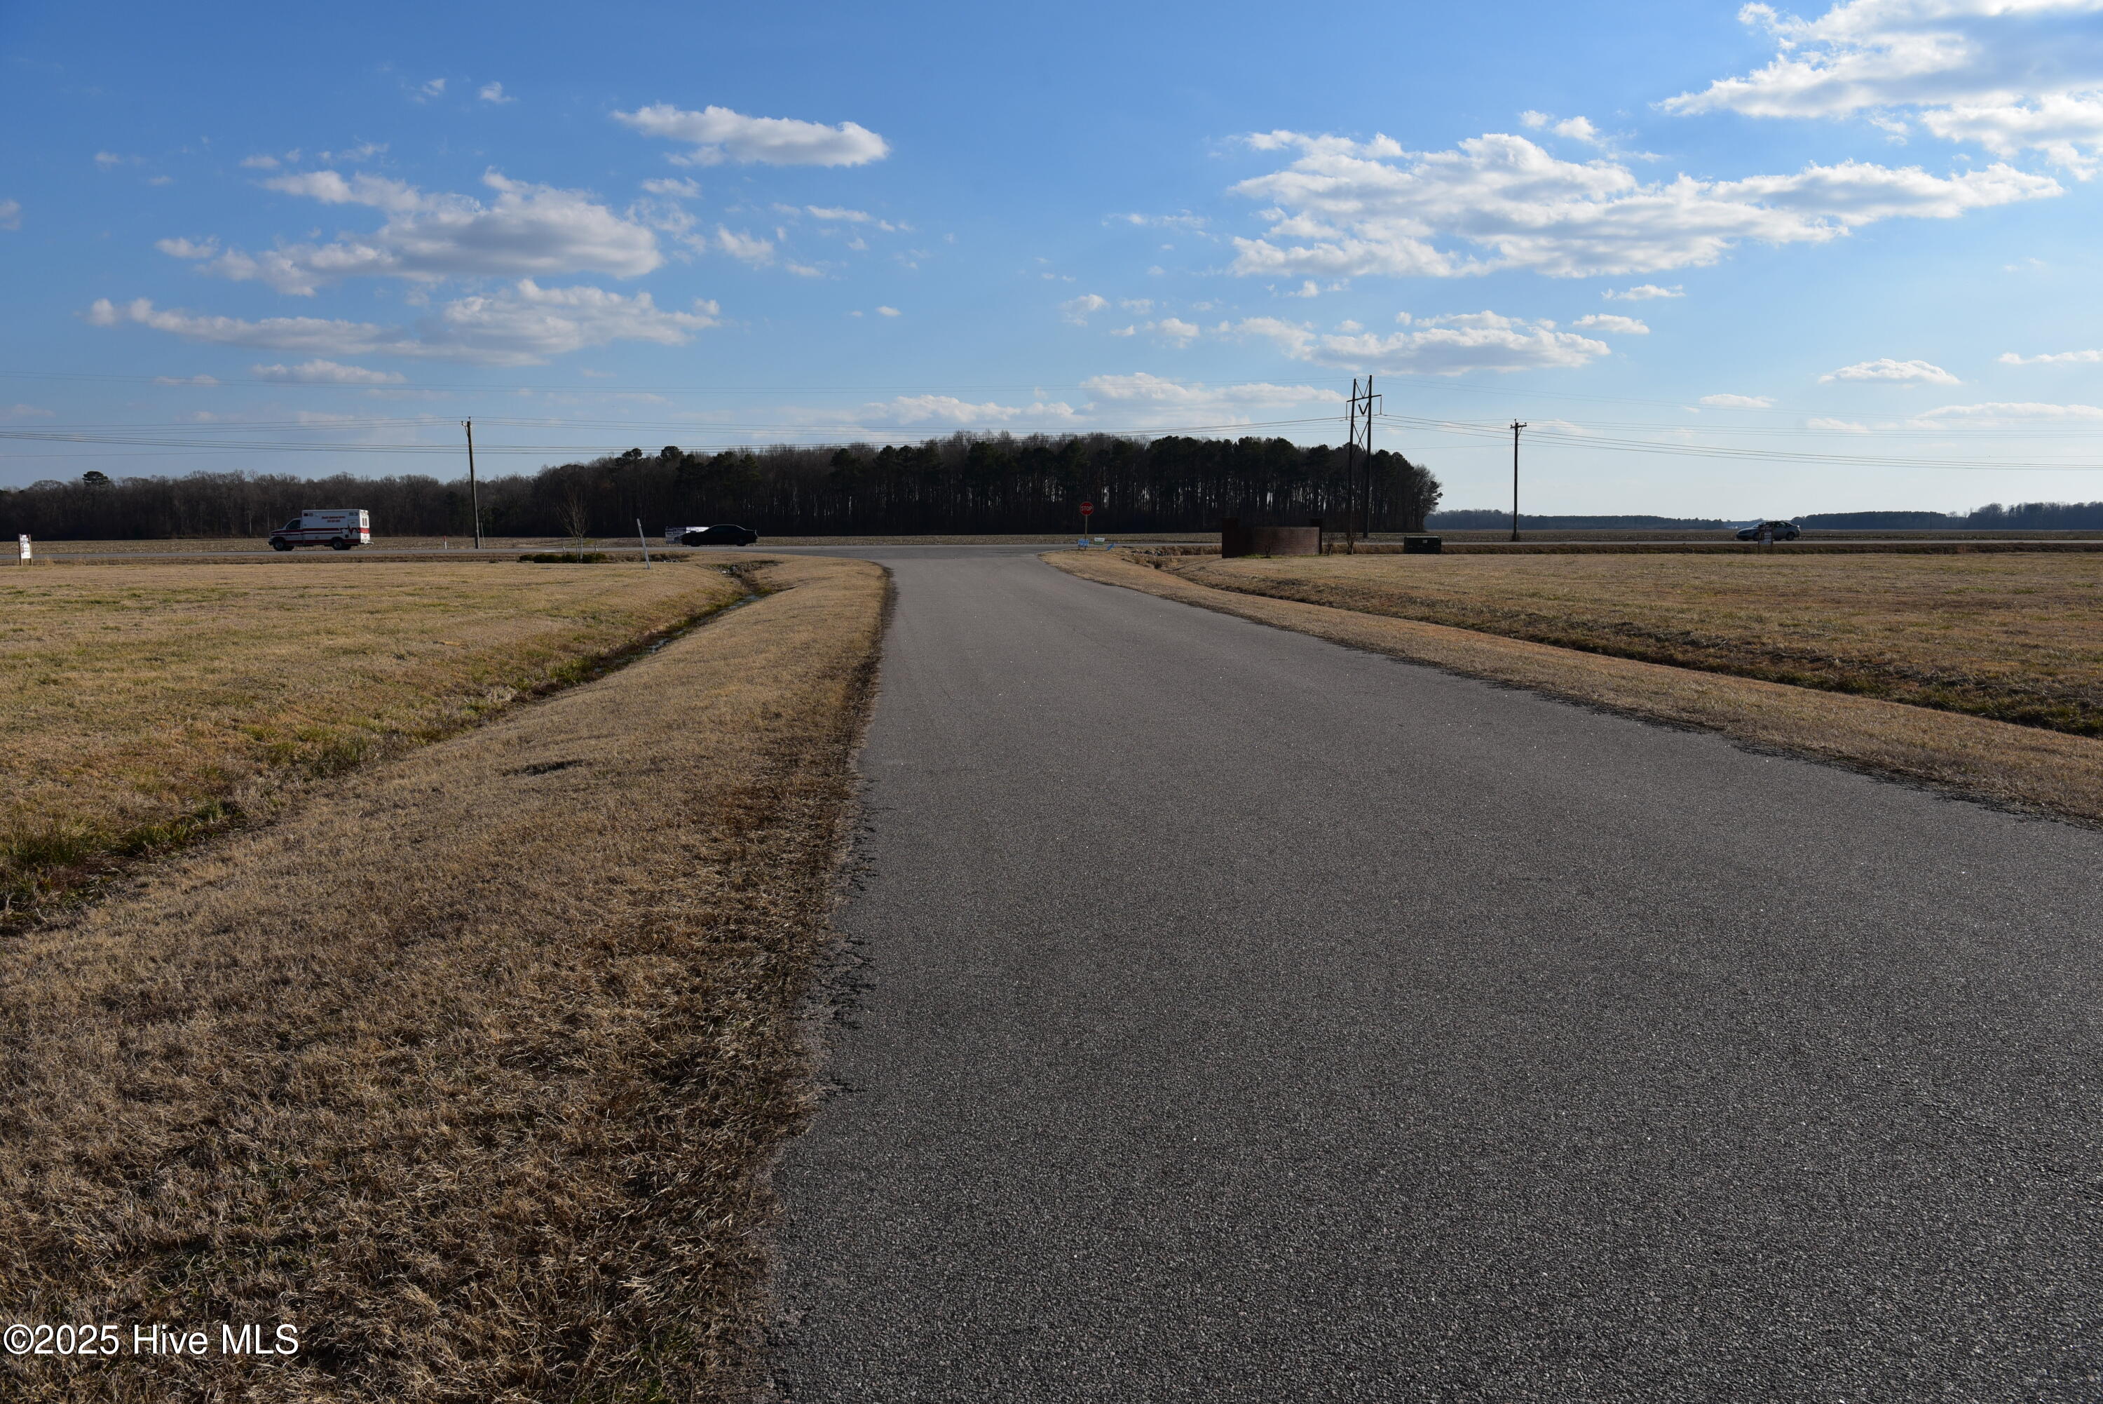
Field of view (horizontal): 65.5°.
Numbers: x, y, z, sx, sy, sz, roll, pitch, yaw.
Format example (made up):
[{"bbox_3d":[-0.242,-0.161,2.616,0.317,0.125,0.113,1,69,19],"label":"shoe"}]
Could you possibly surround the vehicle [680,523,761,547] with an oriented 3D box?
[{"bbox_3d":[-22.085,-11.129,109.300,4.980,1.470,1.880,-1,6,-7],"label":"vehicle"}]

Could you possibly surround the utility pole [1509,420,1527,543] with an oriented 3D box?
[{"bbox_3d":[34.926,-16.536,122.500,0.350,9.150,2.400,-1,6,-7],"label":"utility pole"}]

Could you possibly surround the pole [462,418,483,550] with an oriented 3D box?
[{"bbox_3d":[-40.048,-15.037,113.000,0.350,9.170,2.200,-1,6,-7],"label":"pole"}]

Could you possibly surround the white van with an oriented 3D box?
[{"bbox_3d":[-47.671,-11.185,106.800,5.850,2.660,2.350,-1,6,-7],"label":"white van"}]

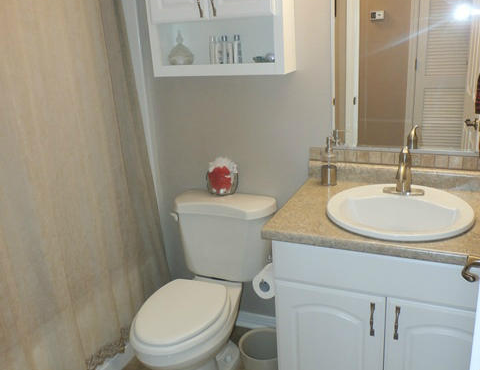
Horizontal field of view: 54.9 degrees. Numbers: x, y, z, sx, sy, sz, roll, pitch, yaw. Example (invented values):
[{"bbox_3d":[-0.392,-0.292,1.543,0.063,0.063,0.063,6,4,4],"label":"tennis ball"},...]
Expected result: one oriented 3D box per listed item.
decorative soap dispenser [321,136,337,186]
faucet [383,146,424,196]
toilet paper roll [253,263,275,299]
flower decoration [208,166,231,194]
[{"bbox_3d":[0.365,-0.095,1.852,0.066,0.198,0.072,-3,19,1],"label":"decorative soap dispenser"},{"bbox_3d":[0.586,-0.050,1.647,0.148,0.193,0.148,5,21,24],"label":"faucet"},{"bbox_3d":[0.115,0.368,1.782,0.100,0.102,0.102,5,21,24],"label":"toilet paper roll"},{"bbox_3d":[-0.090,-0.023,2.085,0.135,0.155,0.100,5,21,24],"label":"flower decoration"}]

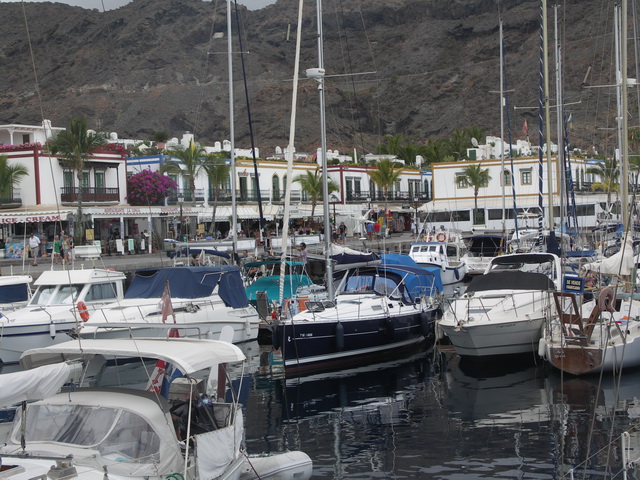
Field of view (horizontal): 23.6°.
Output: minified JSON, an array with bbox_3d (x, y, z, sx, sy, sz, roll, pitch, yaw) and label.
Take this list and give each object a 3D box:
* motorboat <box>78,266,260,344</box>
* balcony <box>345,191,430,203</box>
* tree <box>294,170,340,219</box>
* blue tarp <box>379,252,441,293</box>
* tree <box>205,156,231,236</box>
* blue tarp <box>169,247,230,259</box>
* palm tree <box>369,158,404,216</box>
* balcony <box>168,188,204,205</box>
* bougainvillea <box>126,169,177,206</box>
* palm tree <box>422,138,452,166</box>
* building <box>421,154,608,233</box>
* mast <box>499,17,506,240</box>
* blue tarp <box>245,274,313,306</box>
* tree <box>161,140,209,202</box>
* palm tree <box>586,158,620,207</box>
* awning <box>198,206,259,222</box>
[{"bbox_3d":[-5.138,2.301,50.737,3.200,2.800,10.000,-1,1,23],"label":"motorboat"},{"bbox_3d":[7.604,-4.620,164.000,1.300,1.300,23.000,-2,1,24],"label":"balcony"},{"bbox_3d":[-0.259,-2.980,131.029,3.900,6.252,3.900,-2,1,0],"label":"tree"},{"bbox_3d":[3.458,1.266,58.000,2.000,1.600,2.400,-2,1,24],"label":"blue tarp"},{"bbox_3d":[-7.693,-2.889,116.031,2.500,6.548,2.500,-2,1,0],"label":"tree"},{"bbox_3d":[-5.182,0.559,66.000,2.200,0.550,1.800,-2,1,24],"label":"blue tarp"},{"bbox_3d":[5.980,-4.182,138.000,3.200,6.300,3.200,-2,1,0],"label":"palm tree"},{"bbox_3d":[-9.692,-3.125,111.000,1.000,1.100,3.900,-1,1,24],"label":"balcony"},{"bbox_3d":[-11.639,-3.626,106.000,3.100,2.600,2.400,-2,1,-30],"label":"bougainvillea"},{"bbox_3d":[14.630,-6.564,188.055,4.200,11.751,4.200,-2,1,0],"label":"palm tree"},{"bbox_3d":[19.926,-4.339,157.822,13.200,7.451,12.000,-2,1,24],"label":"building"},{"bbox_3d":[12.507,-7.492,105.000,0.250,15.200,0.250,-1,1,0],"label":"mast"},{"bbox_3d":[-1.425,1.777,54.000,2.100,1.100,1.700,-2,1,24],"label":"blue tarp"},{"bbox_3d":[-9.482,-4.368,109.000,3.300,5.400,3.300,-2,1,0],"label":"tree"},{"bbox_3d":[26.737,-4.272,143.031,3.700,6.650,3.700,-2,1,0],"label":"palm tree"},{"bbox_3d":[-6.782,-1.911,115.000,2.300,1.150,6.000,-1,1,24],"label":"awning"}]

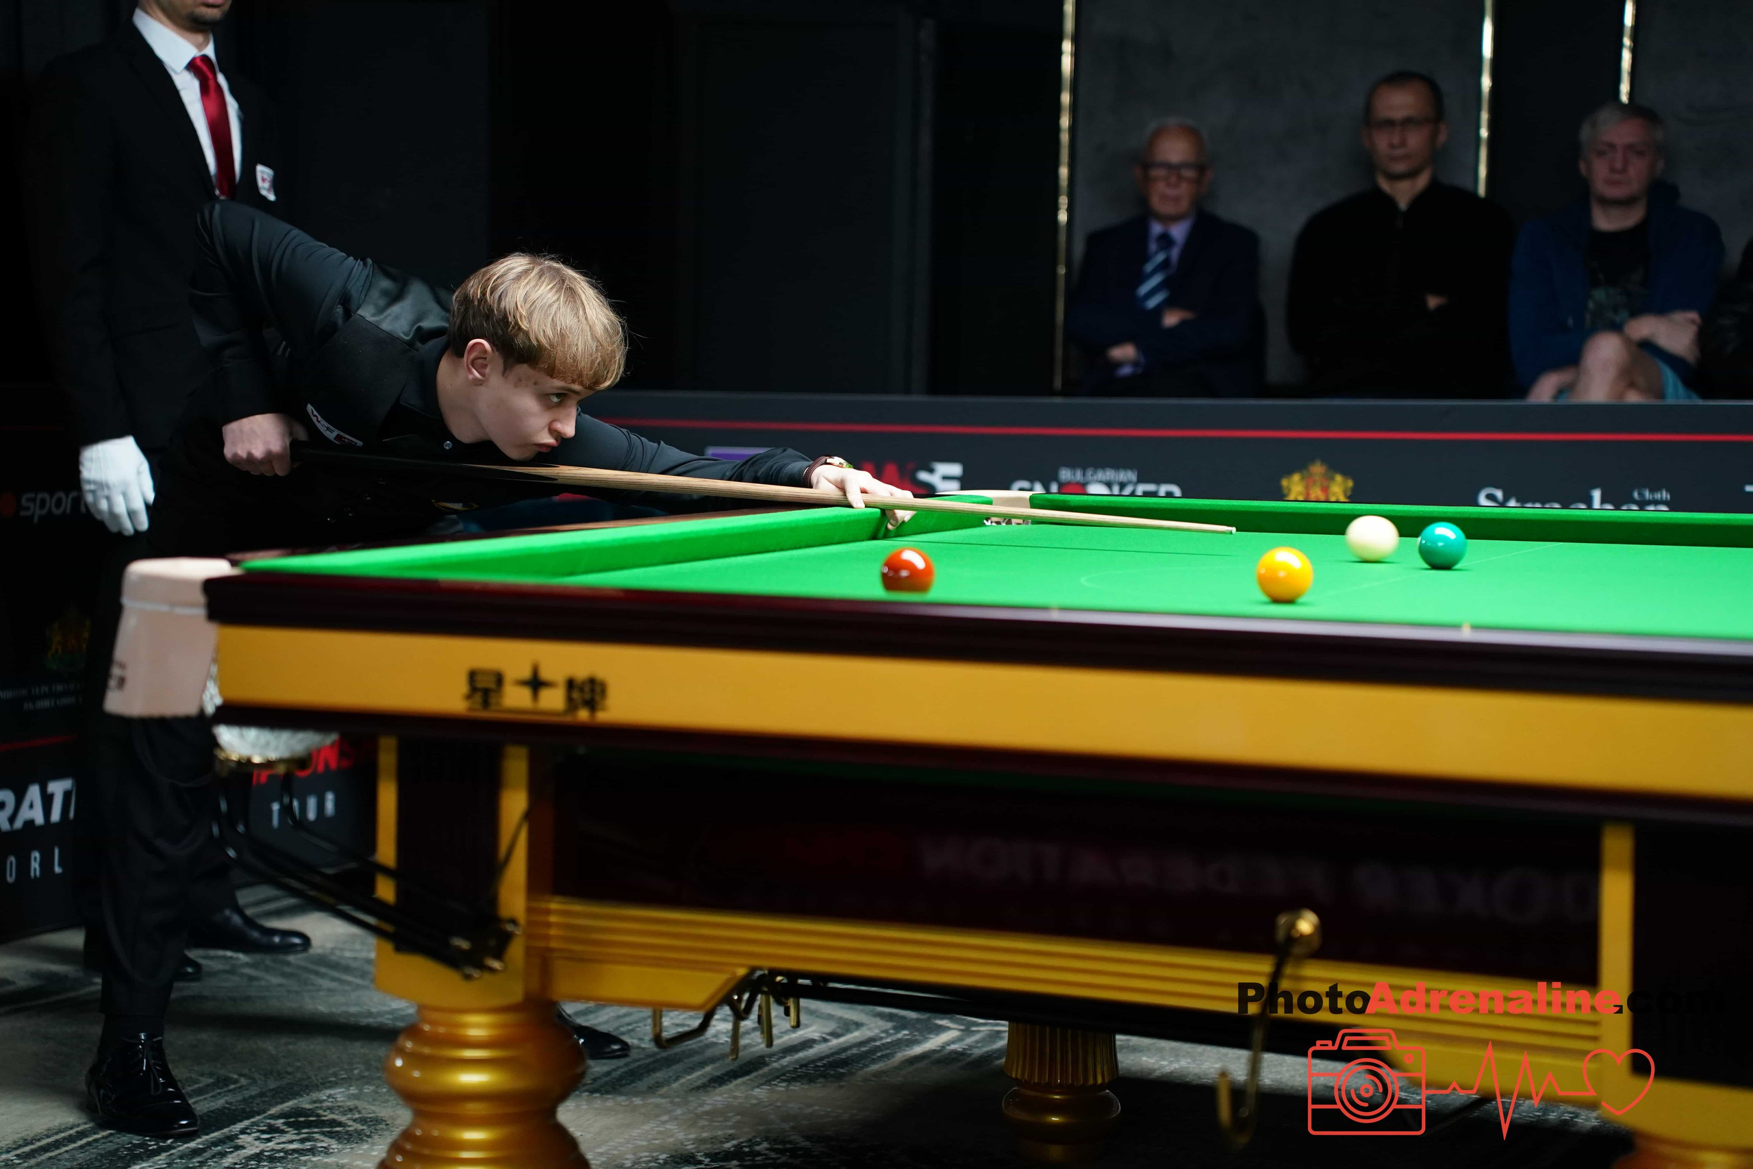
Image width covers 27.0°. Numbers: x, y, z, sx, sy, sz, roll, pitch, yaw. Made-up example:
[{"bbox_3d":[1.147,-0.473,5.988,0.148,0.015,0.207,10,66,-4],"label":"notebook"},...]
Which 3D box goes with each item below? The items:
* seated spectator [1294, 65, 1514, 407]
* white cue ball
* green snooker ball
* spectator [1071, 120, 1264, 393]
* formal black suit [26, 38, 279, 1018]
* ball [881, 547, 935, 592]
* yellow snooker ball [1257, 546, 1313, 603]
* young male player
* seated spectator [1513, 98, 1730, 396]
[{"bbox_3d":[1.222,-0.558,8.754,0.560,1.360,0.800,2,4,14],"label":"seated spectator"},{"bbox_3d":[0.567,-0.052,4.170,0.052,0.052,0.052,1,4,0],"label":"white cue ball"},{"bbox_3d":[0.630,-0.043,4.060,0.052,0.052,0.052,1,4,0],"label":"green snooker ball"},{"bbox_3d":[0.647,-0.504,8.955,0.500,1.280,0.800,2,4,18],"label":"spectator"},{"bbox_3d":[-1.218,-0.179,6.259,0.310,1.500,0.520,4,5,40],"label":"formal black suit"},{"bbox_3d":[0.030,-0.010,3.480,0.052,0.052,0.052,1,4,0],"label":"ball"},{"bbox_3d":[0.394,-0.009,3.520,0.052,0.052,0.052,1,4,0],"label":"yellow snooker ball"},{"bbox_3d":[-0.403,0.116,5.009,1.280,1.220,0.840,3,4,25],"label":"young male player"},{"bbox_3d":[1.719,-0.481,8.602,0.540,1.320,0.800,2,4,14],"label":"seated spectator"}]

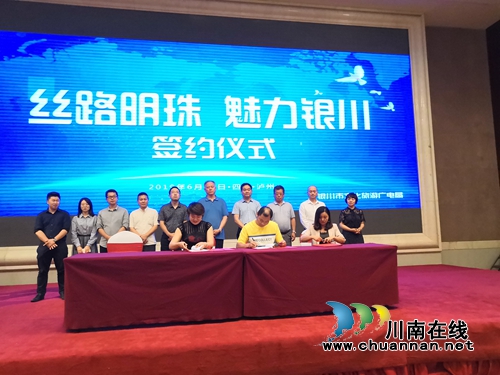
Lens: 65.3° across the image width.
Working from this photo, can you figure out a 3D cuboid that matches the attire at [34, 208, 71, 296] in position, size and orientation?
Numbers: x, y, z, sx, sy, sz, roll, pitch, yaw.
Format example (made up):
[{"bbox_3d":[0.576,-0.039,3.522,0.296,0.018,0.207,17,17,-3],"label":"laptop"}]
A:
[{"bbox_3d":[-3.072,1.007,6.099,0.538,1.384,0.360,-1,-6,-10],"label":"attire"}]

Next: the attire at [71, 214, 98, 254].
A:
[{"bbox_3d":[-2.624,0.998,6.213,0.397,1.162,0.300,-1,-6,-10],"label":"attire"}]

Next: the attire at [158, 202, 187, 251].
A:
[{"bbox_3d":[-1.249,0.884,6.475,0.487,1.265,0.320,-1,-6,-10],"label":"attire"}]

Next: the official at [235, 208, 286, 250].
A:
[{"bbox_3d":[0.129,0.910,5.263,0.669,1.300,0.750,-1,-6,-10],"label":"official"}]

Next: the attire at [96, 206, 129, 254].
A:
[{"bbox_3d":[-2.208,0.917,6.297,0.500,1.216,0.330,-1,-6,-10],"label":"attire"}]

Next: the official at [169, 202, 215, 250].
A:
[{"bbox_3d":[-0.764,0.883,5.103,0.577,1.370,0.750,-1,-6,-10],"label":"official"}]

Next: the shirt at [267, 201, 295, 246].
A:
[{"bbox_3d":[0.534,0.691,6.820,0.555,0.921,0.330,-1,-6,-10],"label":"shirt"}]

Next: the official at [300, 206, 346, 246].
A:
[{"bbox_3d":[0.968,0.910,5.416,0.652,1.285,0.750,-1,-6,-10],"label":"official"}]

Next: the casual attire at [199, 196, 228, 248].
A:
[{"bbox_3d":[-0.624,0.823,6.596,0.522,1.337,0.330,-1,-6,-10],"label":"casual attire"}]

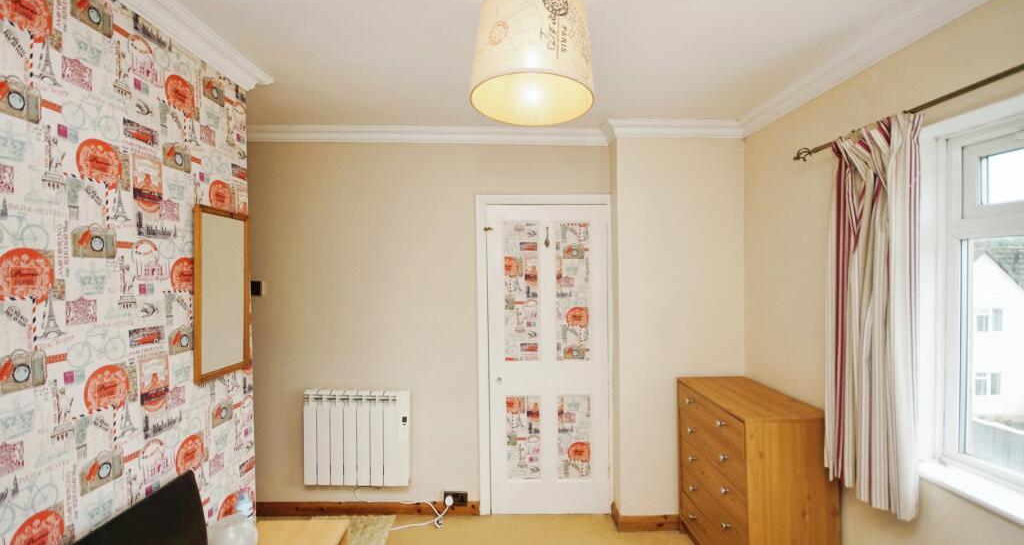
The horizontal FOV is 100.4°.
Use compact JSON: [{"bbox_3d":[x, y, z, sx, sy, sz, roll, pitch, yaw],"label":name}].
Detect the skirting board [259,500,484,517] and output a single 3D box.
[{"bbox_3d":[-0.895,1.476,2.677,1.400,0.105,0.020,0,0,-1],"label":"skirting board"}]

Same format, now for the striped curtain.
[{"bbox_3d":[1.295,0.137,1.566,0.120,1.340,0.370,0,0,-1],"label":"striped curtain"}]

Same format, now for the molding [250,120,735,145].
[{"bbox_3d":[-0.135,-0.848,2.556,2.970,0.085,0.250,0,0,-1],"label":"molding"}]

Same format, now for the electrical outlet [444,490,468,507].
[{"bbox_3d":[-0.351,1.436,2.690,0.147,0.090,0.020,0,0,-1],"label":"electrical outlet"}]

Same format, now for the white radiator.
[{"bbox_3d":[-0.931,0.998,2.611,0.630,0.582,0.100,0,0,-1],"label":"white radiator"}]

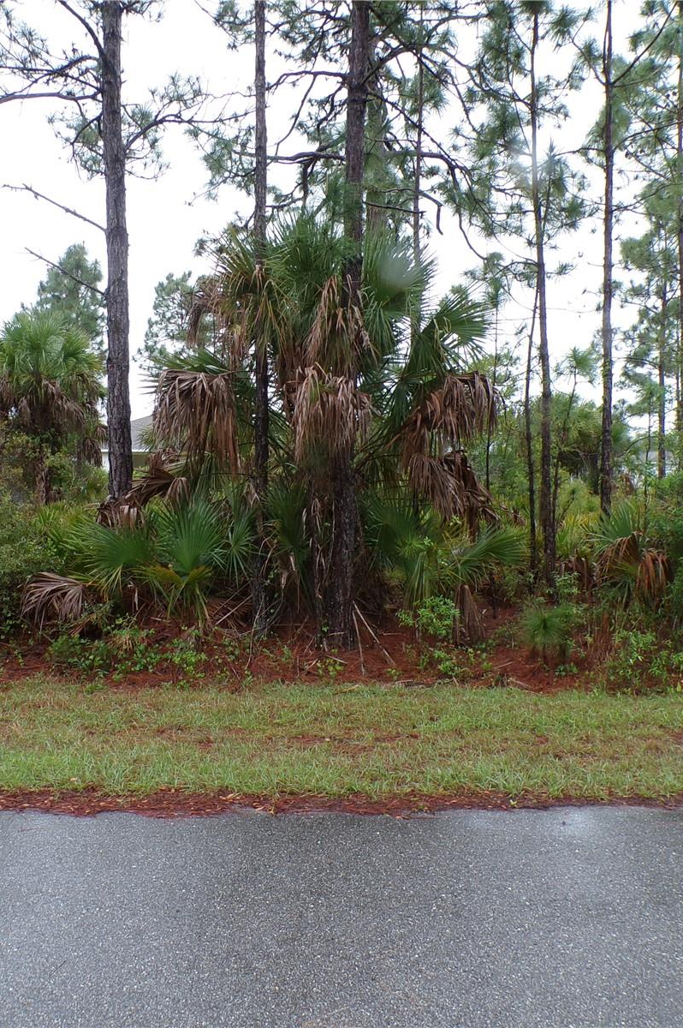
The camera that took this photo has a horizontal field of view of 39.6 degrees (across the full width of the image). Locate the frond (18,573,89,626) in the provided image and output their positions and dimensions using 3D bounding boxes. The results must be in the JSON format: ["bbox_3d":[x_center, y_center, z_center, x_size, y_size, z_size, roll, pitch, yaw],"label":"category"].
[{"bbox_3d":[-3.069,0.914,10.200,0.760,0.600,0.600,0,1,0],"label":"frond"}]

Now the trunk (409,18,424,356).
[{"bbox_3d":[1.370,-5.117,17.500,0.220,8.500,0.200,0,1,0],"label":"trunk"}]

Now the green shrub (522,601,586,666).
[{"bbox_3d":[2.013,1.131,9.000,0.600,0.640,0.580,0,1,0],"label":"green shrub"}]

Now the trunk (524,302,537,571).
[{"bbox_3d":[3.051,-1.164,15.300,0.180,4.500,0.150,1,1,0],"label":"trunk"}]

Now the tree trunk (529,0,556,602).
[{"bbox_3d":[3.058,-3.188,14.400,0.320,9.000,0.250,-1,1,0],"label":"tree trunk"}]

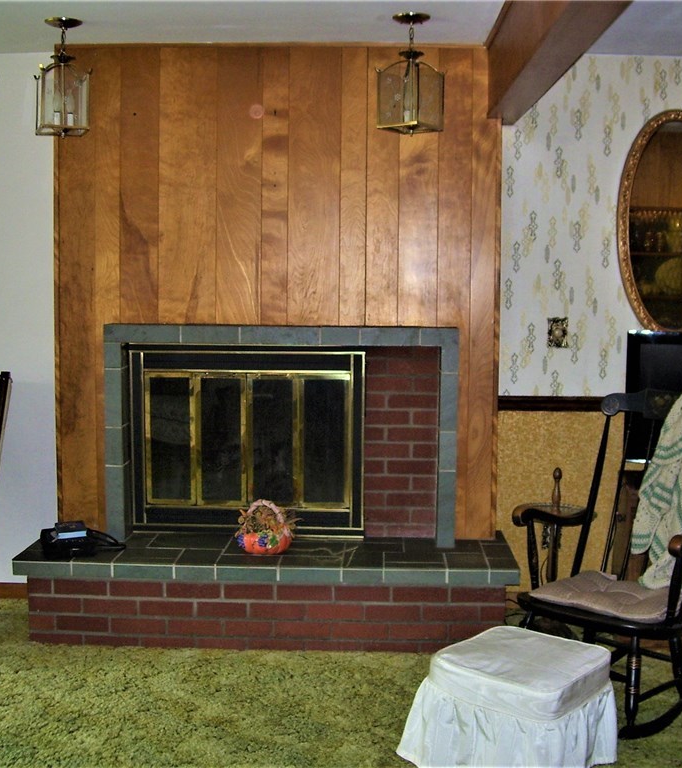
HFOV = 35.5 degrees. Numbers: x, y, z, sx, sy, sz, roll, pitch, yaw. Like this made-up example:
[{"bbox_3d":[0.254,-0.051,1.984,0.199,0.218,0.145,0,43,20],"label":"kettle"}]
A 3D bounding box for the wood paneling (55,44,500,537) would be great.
[{"bbox_3d":[-0.264,-0.372,4.348,1.781,1.972,0.100,1,6,2],"label":"wood paneling"}]

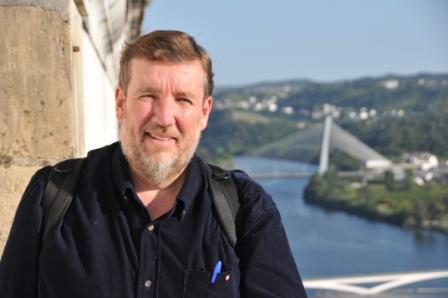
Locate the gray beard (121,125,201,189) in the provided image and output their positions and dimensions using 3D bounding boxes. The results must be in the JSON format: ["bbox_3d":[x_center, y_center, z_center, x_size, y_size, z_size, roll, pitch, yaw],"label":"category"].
[{"bbox_3d":[-0.112,0.014,2.420,0.138,0.108,0.105,4,1,-3],"label":"gray beard"}]

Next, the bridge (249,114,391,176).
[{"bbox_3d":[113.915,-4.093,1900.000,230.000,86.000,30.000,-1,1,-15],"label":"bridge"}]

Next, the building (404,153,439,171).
[{"bbox_3d":[277.949,17.592,1960.000,46.000,24.000,28.000,0,1,9],"label":"building"}]

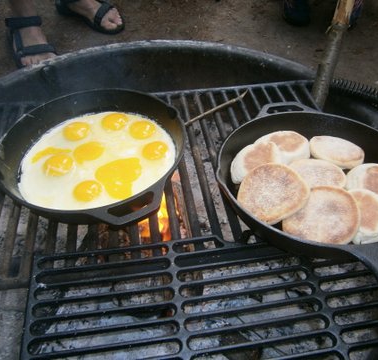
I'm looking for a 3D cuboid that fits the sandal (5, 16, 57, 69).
[{"bbox_3d":[-0.465,-0.408,1.050,0.107,0.108,0.260,-18,49,-15],"label":"sandal"}]

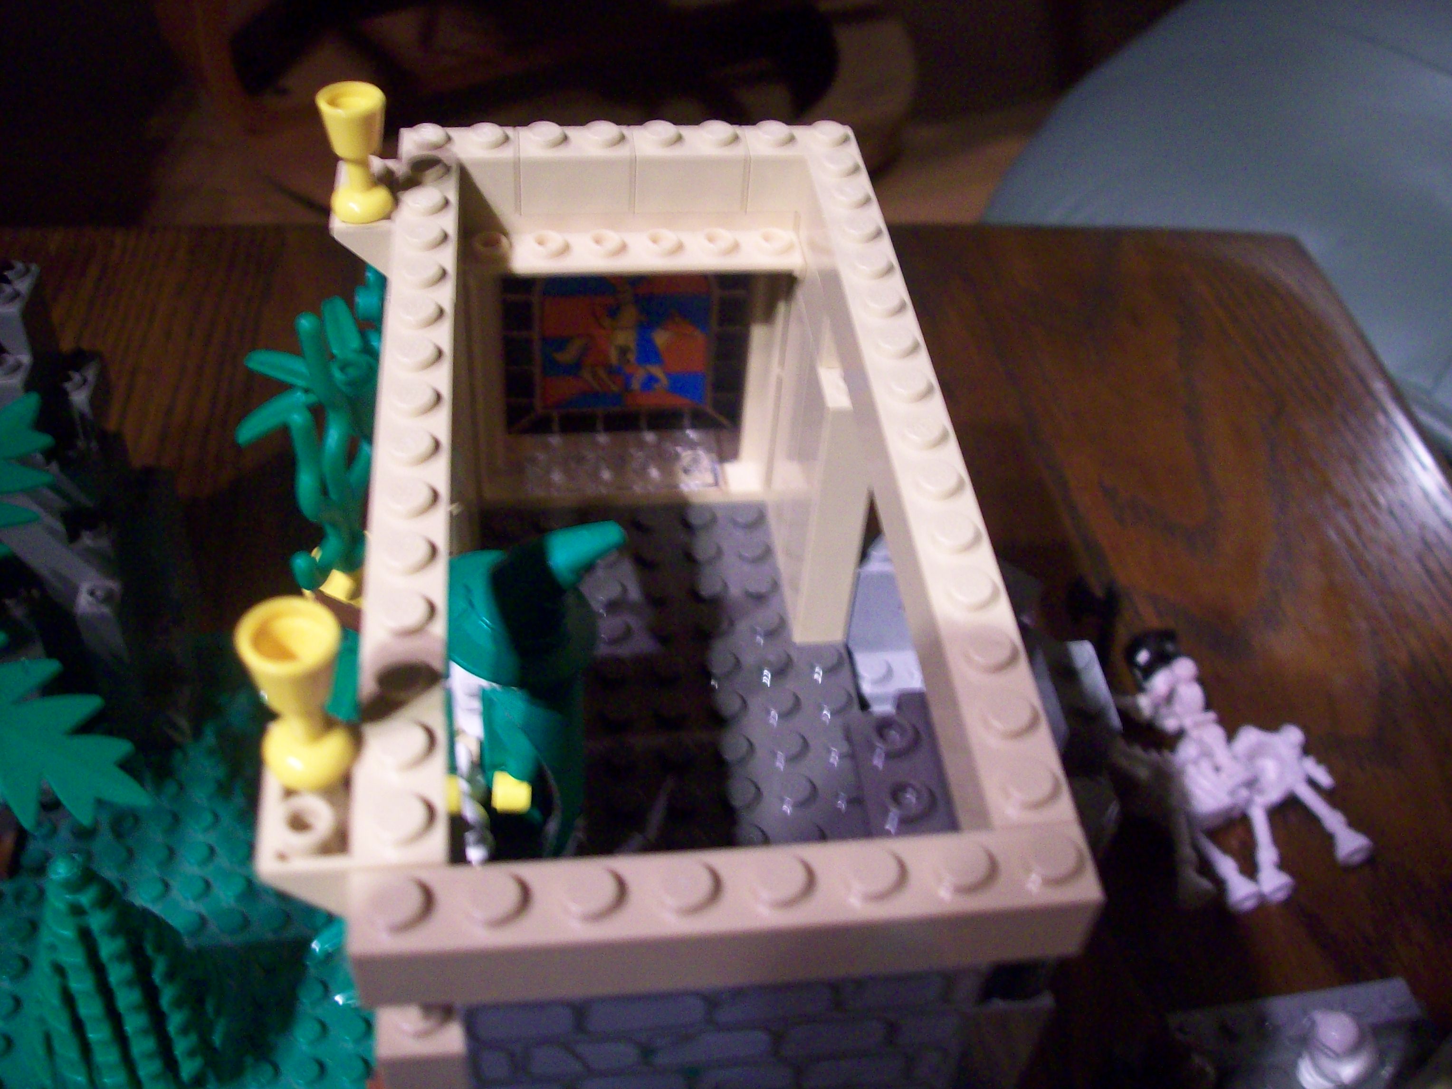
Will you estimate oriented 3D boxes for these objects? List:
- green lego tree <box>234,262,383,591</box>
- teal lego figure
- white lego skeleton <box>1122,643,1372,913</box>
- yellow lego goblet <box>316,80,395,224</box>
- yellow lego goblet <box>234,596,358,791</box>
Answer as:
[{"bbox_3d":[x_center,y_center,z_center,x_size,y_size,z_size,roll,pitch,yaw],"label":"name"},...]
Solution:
[{"bbox_3d":[-0.060,-0.016,0.233,0.028,0.056,0.026,-2,46,-7],"label":"green lego tree"},{"bbox_3d":[-0.026,0.018,0.195,0.023,0.050,0.022,-31,55,-30],"label":"teal lego figure"},{"bbox_3d":[0.106,0.048,0.313,0.039,0.018,0.053,-10,59,-14],"label":"white lego skeleton"},{"bbox_3d":[-0.046,-0.049,0.191,0.008,0.016,0.008,-2,46,-7],"label":"yellow lego goblet"},{"bbox_3d":[-0.036,0.013,0.130,0.008,0.016,0.008,-2,46,-7],"label":"yellow lego goblet"}]

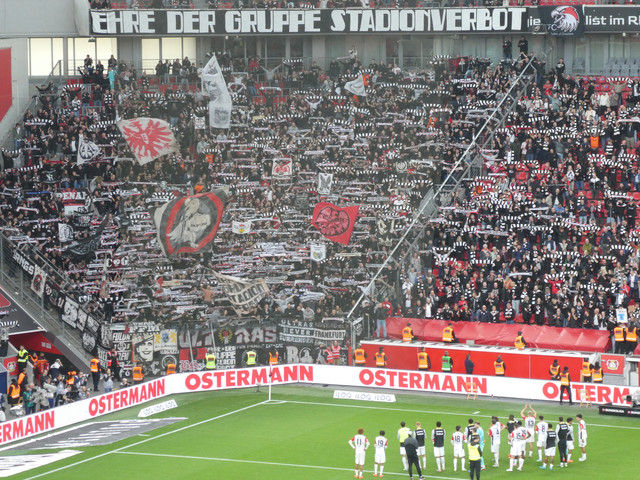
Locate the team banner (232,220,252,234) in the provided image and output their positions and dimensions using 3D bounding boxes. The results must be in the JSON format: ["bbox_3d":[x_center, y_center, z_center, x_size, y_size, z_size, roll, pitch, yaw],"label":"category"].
[{"bbox_3d":[-3.931,-0.634,126.608,1.022,0.715,0.120,-1,6,-3],"label":"team banner"}]

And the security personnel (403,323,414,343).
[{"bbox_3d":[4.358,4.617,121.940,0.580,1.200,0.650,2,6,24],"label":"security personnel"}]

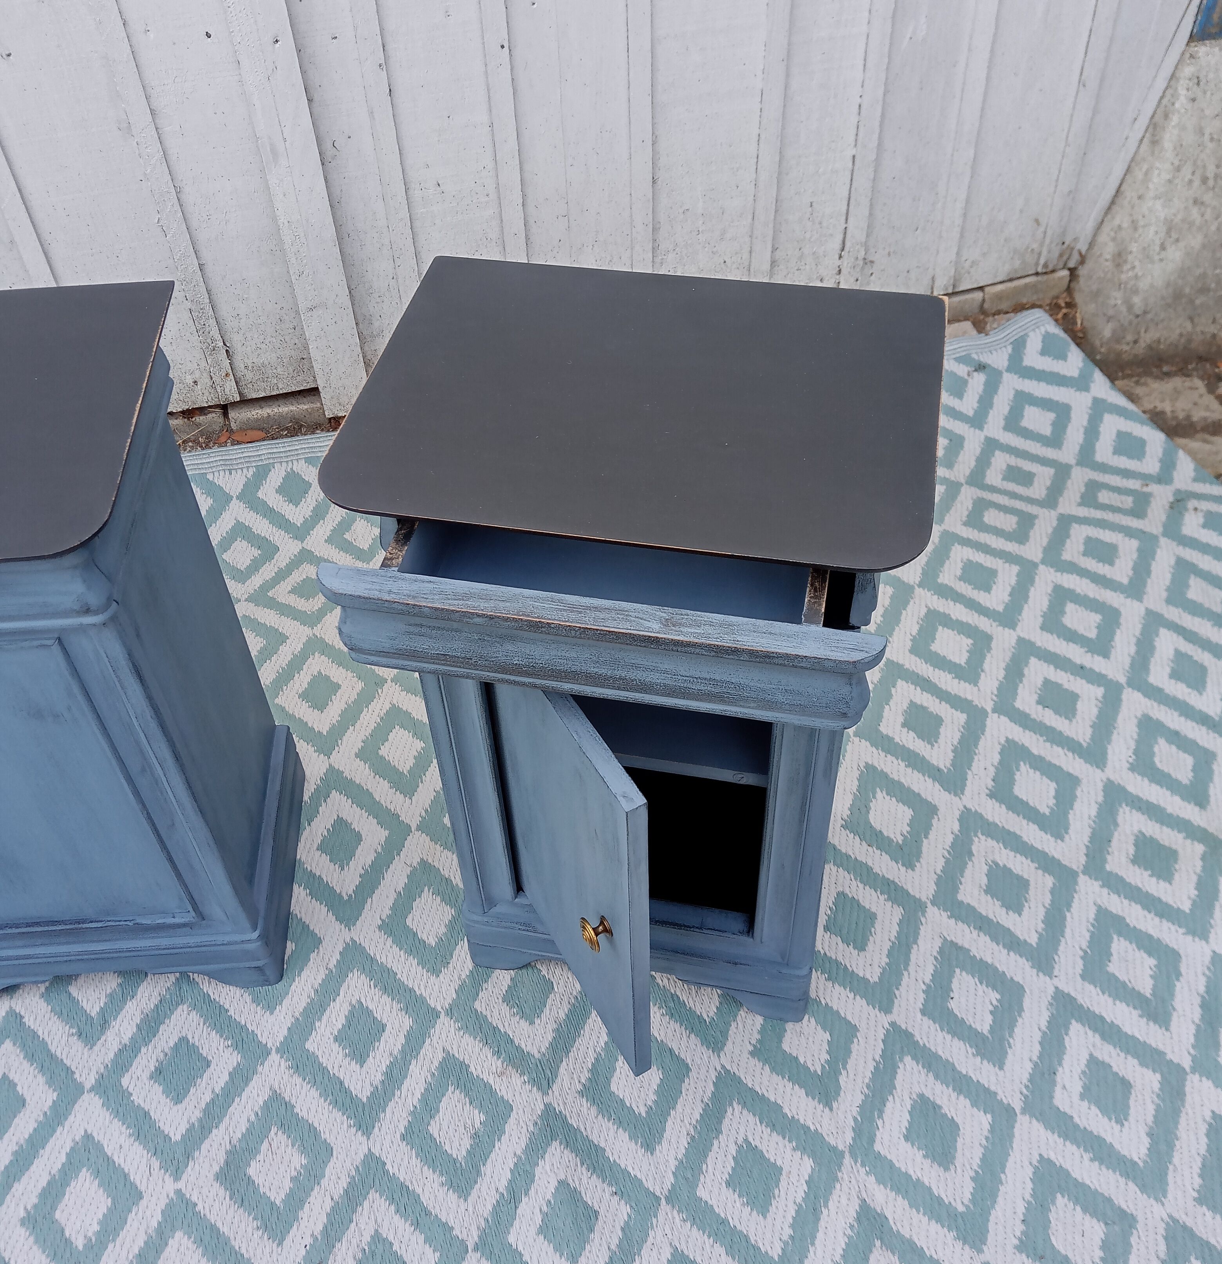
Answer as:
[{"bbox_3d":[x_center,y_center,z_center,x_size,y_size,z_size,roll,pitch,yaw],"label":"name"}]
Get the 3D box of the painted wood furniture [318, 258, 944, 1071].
[{"bbox_3d":[0.033,0.098,1.312,0.465,0.763,0.439,7,48,9],"label":"painted wood furniture"}]

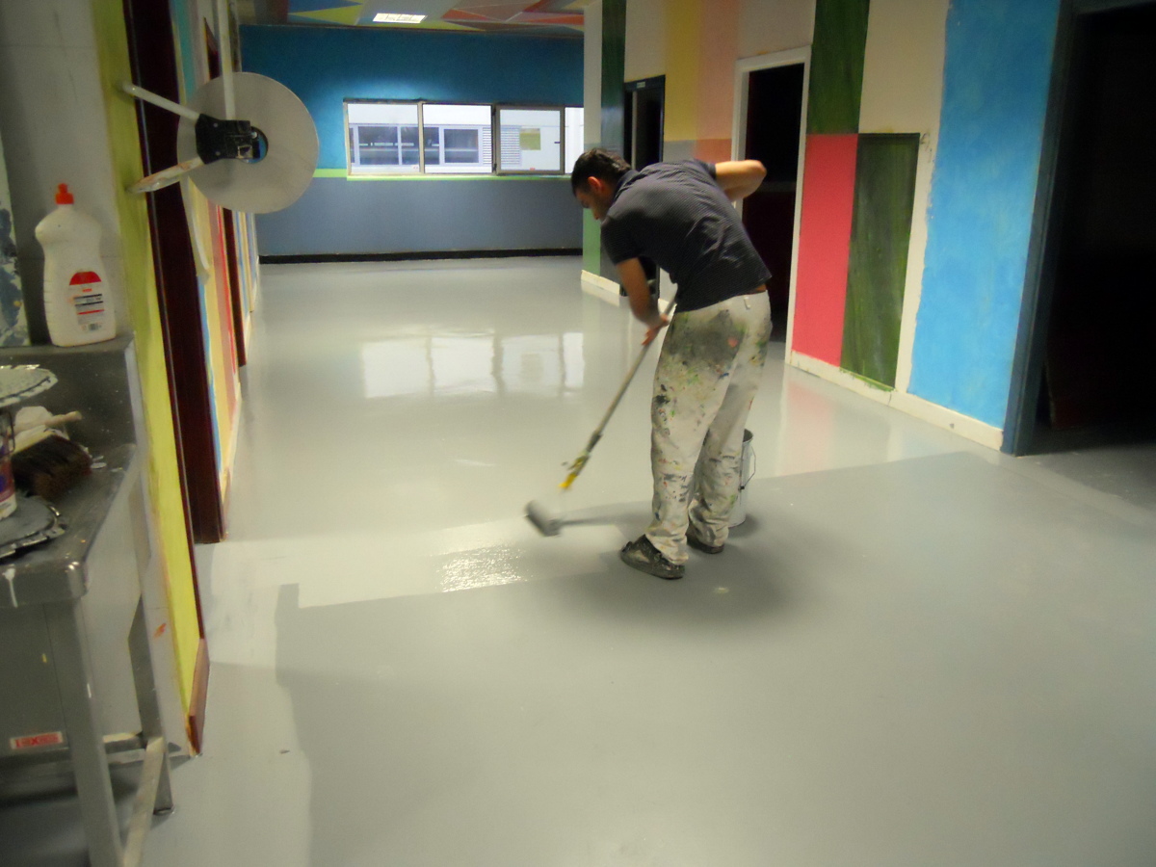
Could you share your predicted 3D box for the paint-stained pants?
[{"bbox_3d":[0.473,-0.021,3.360,0.370,1.000,0.430,12,21,36],"label":"paint-stained pants"}]

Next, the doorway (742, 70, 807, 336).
[{"bbox_3d":[1.433,-1.650,7.037,0.120,2.080,0.930,-5,17,-17],"label":"doorway"}]

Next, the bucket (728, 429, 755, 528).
[{"bbox_3d":[0.585,0.180,3.910,0.280,0.370,0.280,0,17,0],"label":"bucket"}]

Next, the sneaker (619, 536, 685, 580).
[{"bbox_3d":[0.277,0.441,3.480,0.107,0.115,0.285,-16,23,-42],"label":"sneaker"}]

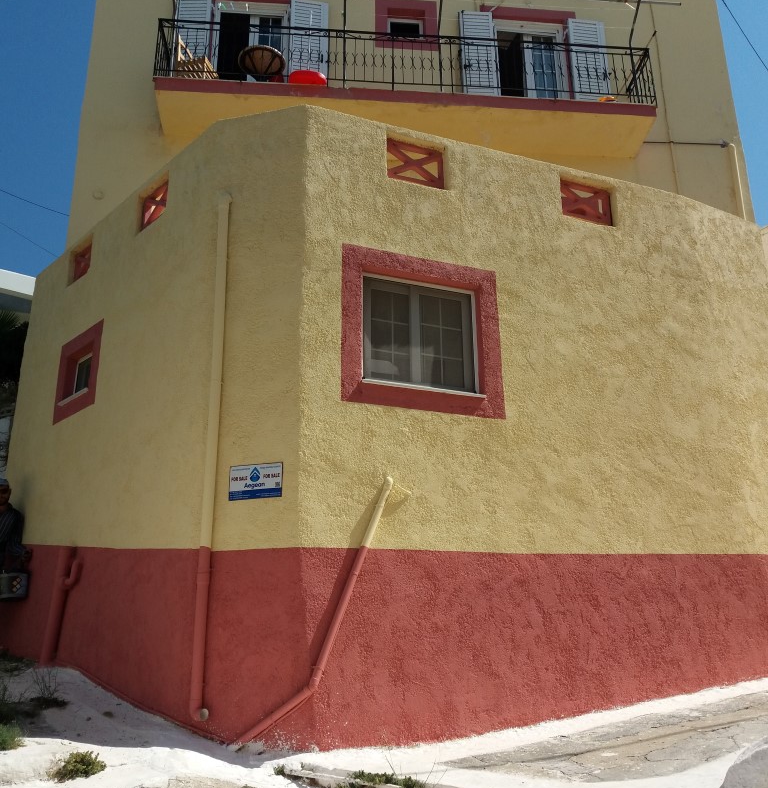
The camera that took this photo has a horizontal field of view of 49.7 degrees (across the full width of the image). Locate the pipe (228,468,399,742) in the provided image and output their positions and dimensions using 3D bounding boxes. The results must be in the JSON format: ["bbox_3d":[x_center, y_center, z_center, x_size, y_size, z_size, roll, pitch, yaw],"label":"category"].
[{"bbox_3d":[-0.498,1.564,6.200,1.170,1.990,0.190,3,-19,-11],"label":"pipe"}]

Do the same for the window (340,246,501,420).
[{"bbox_3d":[0.340,-0.528,7.338,1.548,1.447,0.130,7,-20,-22],"label":"window"}]

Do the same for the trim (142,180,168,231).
[{"bbox_3d":[-2.277,-1.925,8.466,0.080,0.440,0.570,16,-25,-41],"label":"trim"}]

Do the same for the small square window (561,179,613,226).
[{"bbox_3d":[2.082,-1.970,8.681,0.660,0.480,0.100,7,-20,-22],"label":"small square window"}]

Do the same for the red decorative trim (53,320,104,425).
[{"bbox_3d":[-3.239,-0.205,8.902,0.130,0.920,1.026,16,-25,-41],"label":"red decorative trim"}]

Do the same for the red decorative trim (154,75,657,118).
[{"bbox_3d":[0.381,-3.811,10.776,6.546,0.190,0.120,1,-19,-6],"label":"red decorative trim"}]

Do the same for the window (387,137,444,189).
[{"bbox_3d":[0.275,-2.160,7.939,0.620,0.460,0.100,7,-20,-22],"label":"window"}]

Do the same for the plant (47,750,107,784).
[{"bbox_3d":[-1.887,2.297,5.100,0.320,0.180,0.230,-1,-19,0],"label":"plant"}]

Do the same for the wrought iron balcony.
[{"bbox_3d":[0.324,-4.238,11.400,6.608,0.937,0.910,1,-19,-6],"label":"wrought iron balcony"}]

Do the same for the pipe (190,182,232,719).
[{"bbox_3d":[-1.330,0.275,6.504,0.130,4.247,0.130,-12,-22,29],"label":"pipe"}]

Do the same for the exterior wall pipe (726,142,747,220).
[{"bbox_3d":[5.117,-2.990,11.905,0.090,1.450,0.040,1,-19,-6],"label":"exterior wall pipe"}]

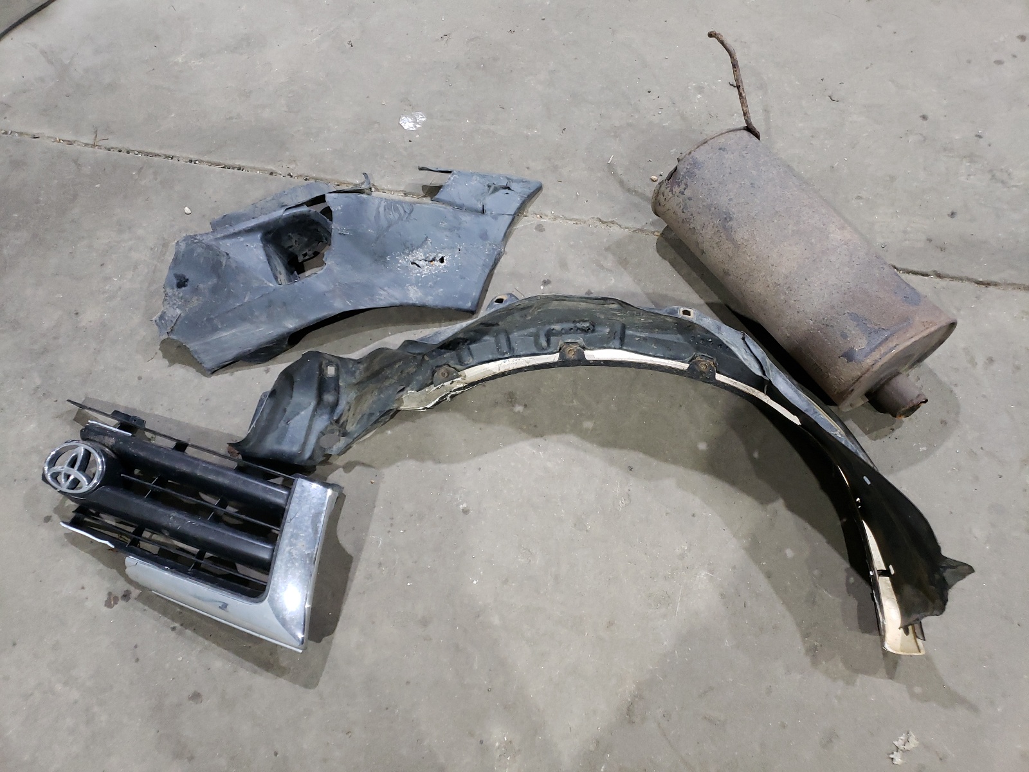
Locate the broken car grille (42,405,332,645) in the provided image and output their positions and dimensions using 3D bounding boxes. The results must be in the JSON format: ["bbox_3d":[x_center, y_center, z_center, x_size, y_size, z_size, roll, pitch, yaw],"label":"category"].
[{"bbox_3d":[-0.515,0.200,1.207,0.510,0.120,0.255,15,59,9],"label":"broken car grille"}]

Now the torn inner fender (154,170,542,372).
[{"bbox_3d":[-0.306,-0.270,1.505,0.780,0.130,0.430,-8,58,-5],"label":"torn inner fender"}]

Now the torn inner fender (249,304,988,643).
[{"bbox_3d":[0.158,0.024,1.280,1.170,0.210,0.560,15,59,9],"label":"torn inner fender"}]

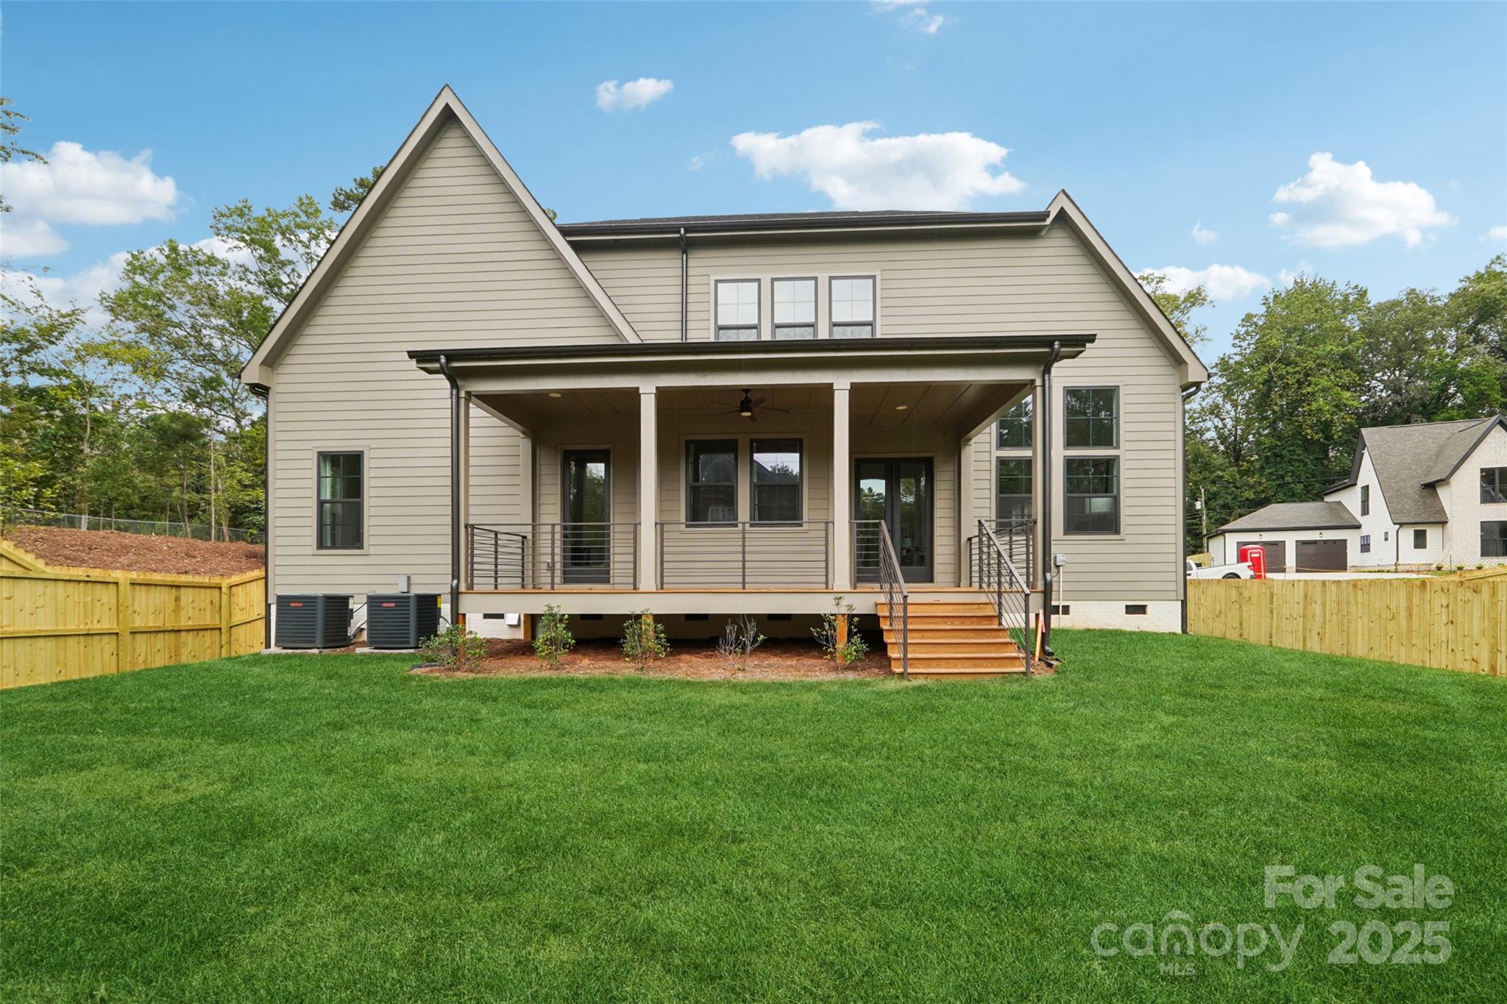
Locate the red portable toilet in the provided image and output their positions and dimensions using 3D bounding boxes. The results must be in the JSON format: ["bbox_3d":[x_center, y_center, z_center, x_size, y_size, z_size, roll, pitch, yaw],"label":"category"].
[{"bbox_3d":[31.400,3.900,39.500,1.120,2.300,1.180,-1,-3,19],"label":"red portable toilet"}]

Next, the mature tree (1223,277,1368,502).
[{"bbox_3d":[51.400,-7.100,60.000,11.500,28.500,11.500,-2,-4,41],"label":"mature tree"}]

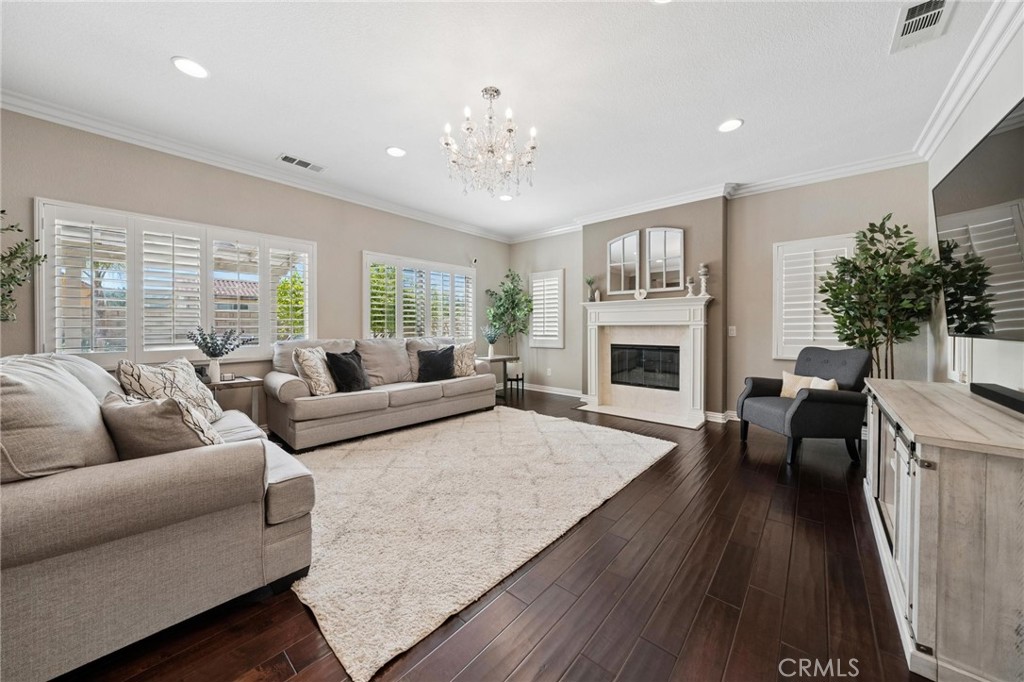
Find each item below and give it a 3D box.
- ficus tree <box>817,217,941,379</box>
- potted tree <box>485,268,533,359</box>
[{"bbox_3d":[3.154,-0.060,2.926,0.734,2.040,0.734,1,2,42],"label":"ficus tree"},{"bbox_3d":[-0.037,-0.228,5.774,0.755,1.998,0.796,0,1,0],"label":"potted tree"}]

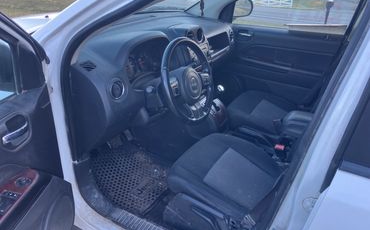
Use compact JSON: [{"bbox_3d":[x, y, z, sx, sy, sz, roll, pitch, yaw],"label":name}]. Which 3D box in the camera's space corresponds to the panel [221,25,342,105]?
[{"bbox_3d":[0.677,-0.326,2.165,0.960,0.580,0.120,15,29,29],"label":"panel"}]

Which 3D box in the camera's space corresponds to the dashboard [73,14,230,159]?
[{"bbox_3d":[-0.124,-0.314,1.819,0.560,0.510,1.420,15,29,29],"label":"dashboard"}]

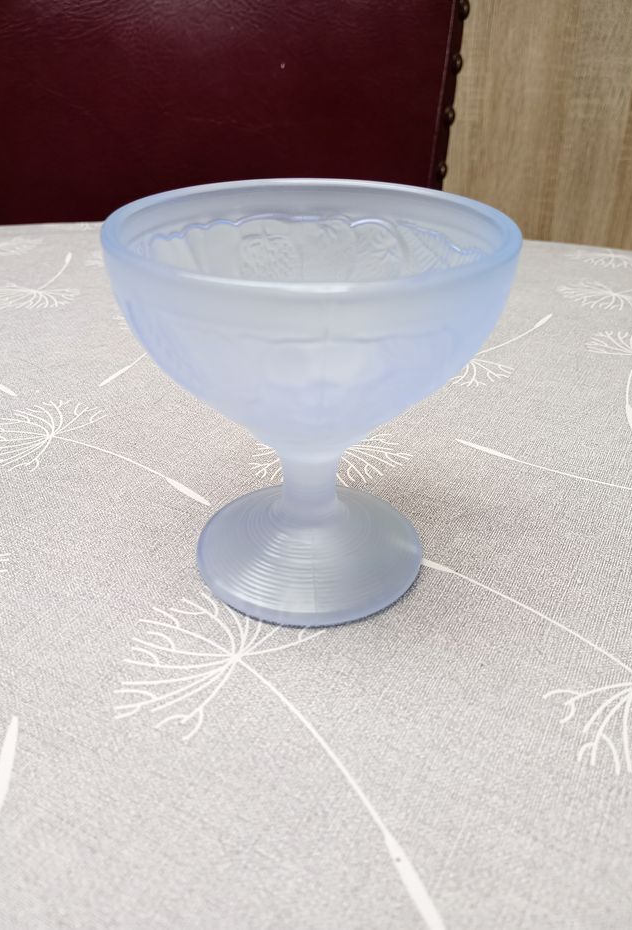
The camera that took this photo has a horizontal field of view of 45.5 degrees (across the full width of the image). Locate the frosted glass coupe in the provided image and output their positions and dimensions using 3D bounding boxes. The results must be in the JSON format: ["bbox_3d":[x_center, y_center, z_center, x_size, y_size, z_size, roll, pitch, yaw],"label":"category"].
[{"bbox_3d":[-0.001,-0.017,0.215,0.102,0.102,0.102,1,32,0],"label":"frosted glass coupe"}]

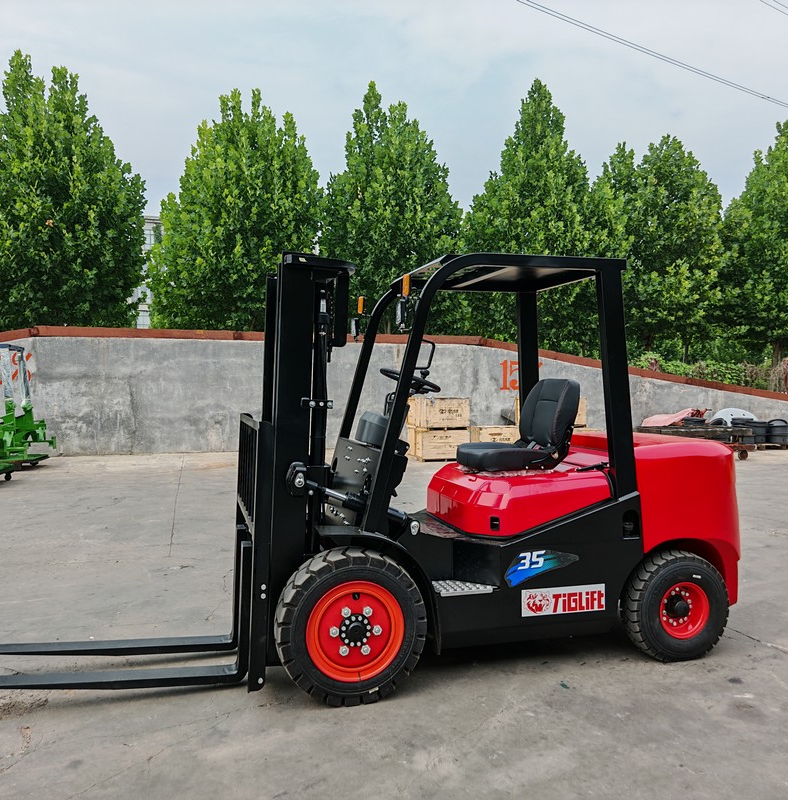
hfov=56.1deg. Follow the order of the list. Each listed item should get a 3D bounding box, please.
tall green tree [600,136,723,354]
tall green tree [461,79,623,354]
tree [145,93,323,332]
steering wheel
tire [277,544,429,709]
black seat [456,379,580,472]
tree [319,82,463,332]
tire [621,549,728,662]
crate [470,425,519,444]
[{"bbox_3d":[10.309,-4.483,28.500,4.800,11.340,4.800,0,0,-13],"label":"tall green tree"},{"bbox_3d":[5.250,-5.159,26.500,5.500,12.720,5.300,0,0,-13],"label":"tall green tree"},{"bbox_3d":[-5.069,-4.336,23.500,5.300,11.130,5.200,0,0,-13],"label":"tree"},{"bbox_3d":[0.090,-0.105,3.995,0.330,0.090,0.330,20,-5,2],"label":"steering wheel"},{"bbox_3d":[-0.198,1.029,3.395,0.695,0.695,0.220,0,0,-15],"label":"tire"},{"bbox_3d":[0.701,0.124,4.149,0.560,0.490,0.490,0,0,-15],"label":"black seat"},{"bbox_3d":[-0.186,-4.759,25.000,4.900,11.950,4.900,0,0,-13],"label":"tree"},{"bbox_3d":[1.480,1.089,3.909,0.578,0.578,0.175,0,0,-15],"label":"tire"},{"bbox_3d":[2.370,0.944,17.050,1.050,0.660,0.720,0,0,-12],"label":"crate"}]

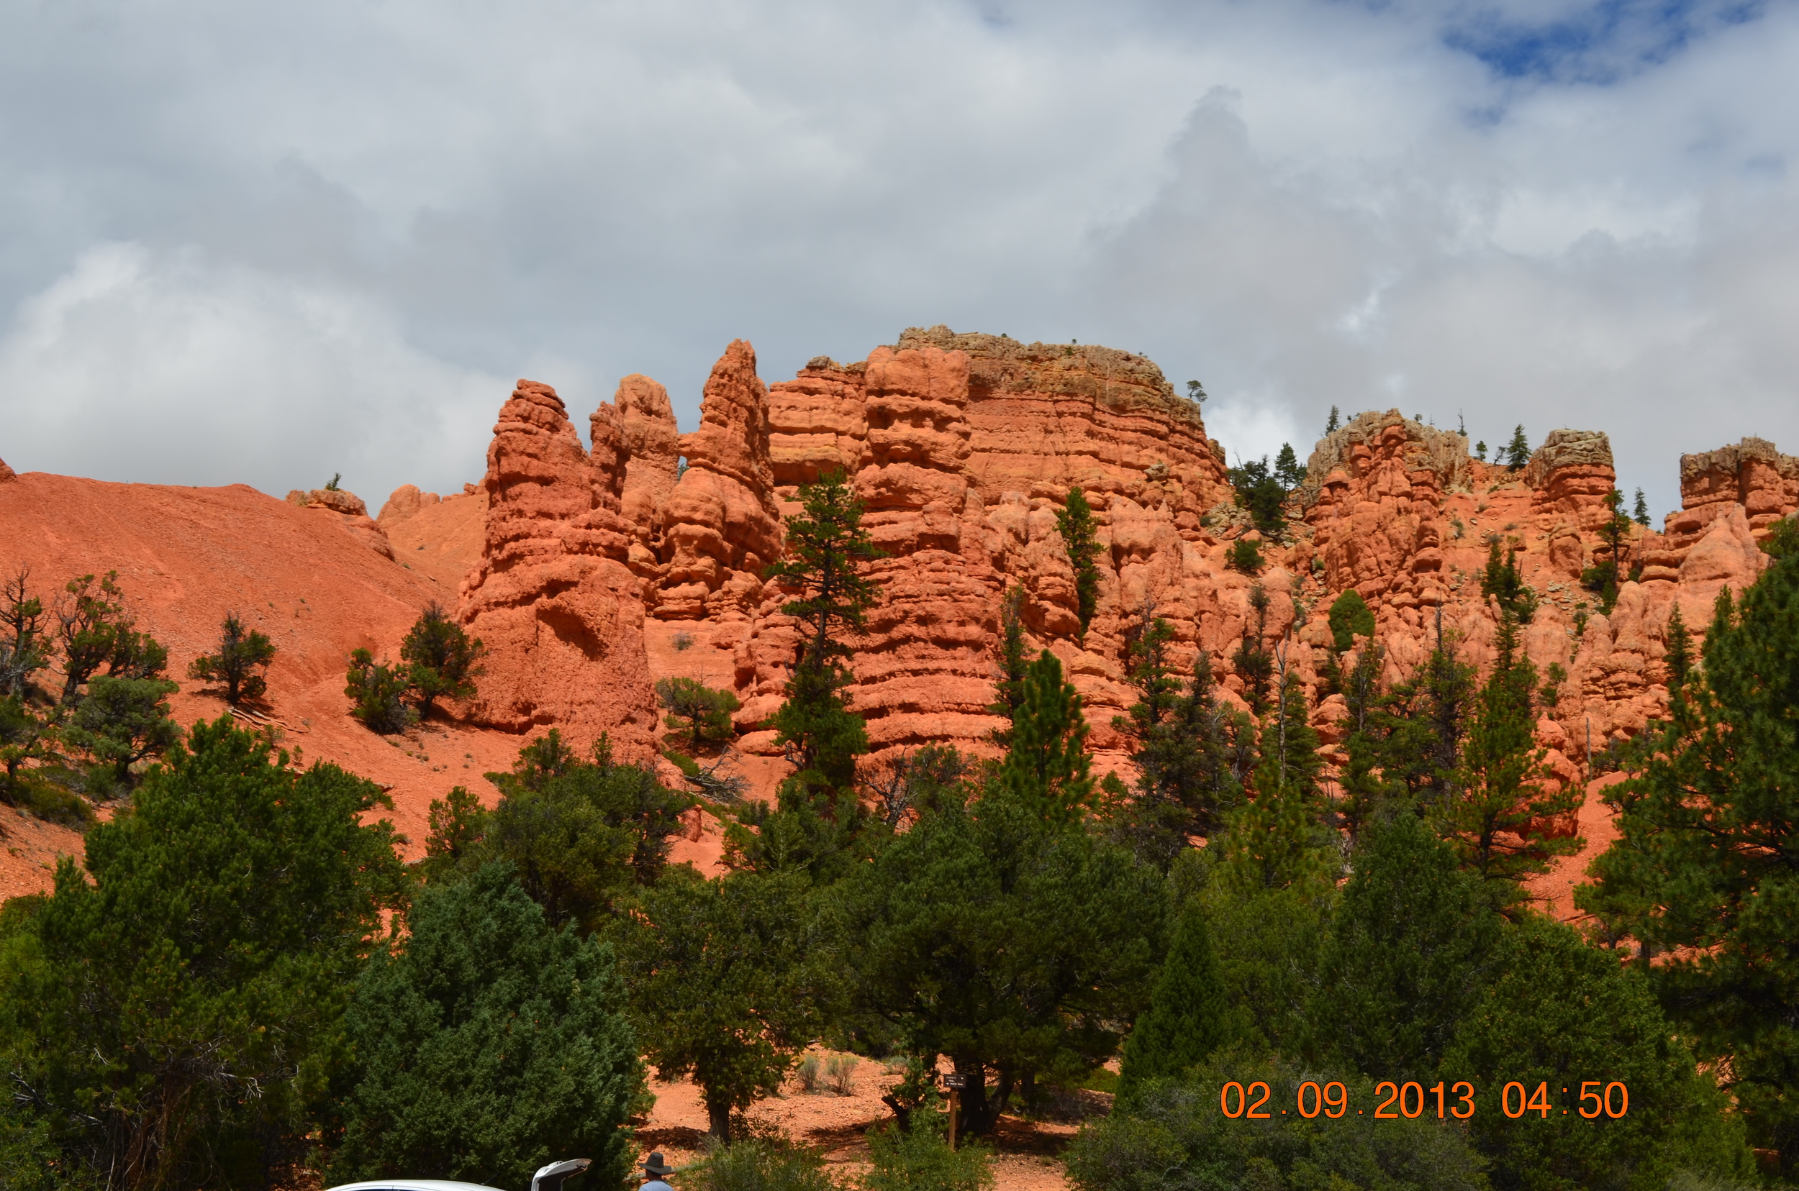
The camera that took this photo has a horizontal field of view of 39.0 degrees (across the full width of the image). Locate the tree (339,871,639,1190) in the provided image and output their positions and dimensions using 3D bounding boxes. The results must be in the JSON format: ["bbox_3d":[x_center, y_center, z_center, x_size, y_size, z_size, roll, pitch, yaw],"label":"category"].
[{"bbox_3d":[-5.496,5.781,34.000,4.130,4.410,4.130,2,-13,-9],"label":"tree"}]

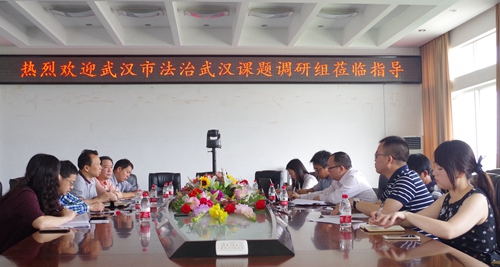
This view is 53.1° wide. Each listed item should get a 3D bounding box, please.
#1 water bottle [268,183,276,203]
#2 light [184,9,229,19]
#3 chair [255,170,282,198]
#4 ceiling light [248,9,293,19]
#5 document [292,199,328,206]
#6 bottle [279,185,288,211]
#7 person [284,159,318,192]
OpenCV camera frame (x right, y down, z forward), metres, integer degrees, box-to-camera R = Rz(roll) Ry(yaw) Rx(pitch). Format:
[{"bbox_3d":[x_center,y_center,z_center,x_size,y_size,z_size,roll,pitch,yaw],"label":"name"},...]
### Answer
[{"bbox_3d":[0.197,0.531,4.423,0.061,0.177,0.061,-1,-4,-5],"label":"water bottle"},{"bbox_3d":[-0.813,-2.274,9.505,0.860,0.130,0.320,-1,-4,-5],"label":"light"},{"bbox_3d":[0.276,1.062,7.250,0.560,1.020,0.620,-1,-4,14],"label":"chair"},{"bbox_3d":[0.353,-2.020,8.400,0.750,0.120,0.270,0,-4,-5],"label":"ceiling light"},{"bbox_3d":[0.521,0.605,4.380,0.300,0.015,0.250,-1,-4,-5],"label":"document"},{"bbox_3d":[0.261,0.491,3.803,0.061,0.177,0.061,-1,-4,-5],"label":"bottle"},{"bbox_3d":[0.591,0.851,5.313,0.660,1.151,0.460,-1,-4,-2],"label":"person"}]

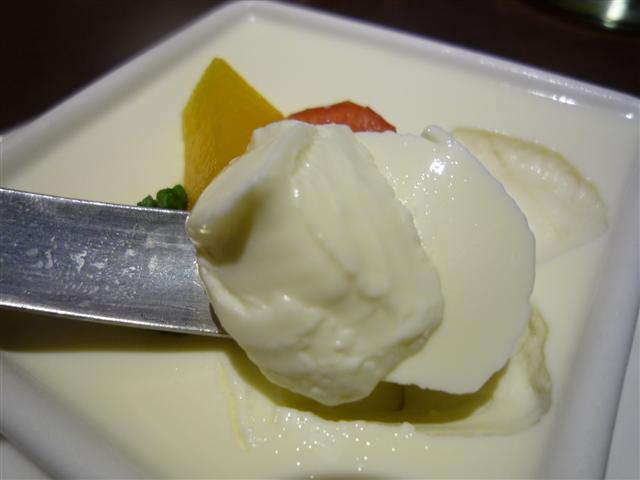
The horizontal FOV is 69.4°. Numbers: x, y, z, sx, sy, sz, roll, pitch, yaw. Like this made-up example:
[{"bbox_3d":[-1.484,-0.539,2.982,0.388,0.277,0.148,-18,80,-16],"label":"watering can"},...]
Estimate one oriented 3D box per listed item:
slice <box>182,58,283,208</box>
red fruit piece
[{"bbox_3d":[-0.022,-0.025,0.122,0.028,0.011,0.046,0,75,0],"label":"slice"},{"bbox_3d":[0.006,-0.025,0.123,0.030,0.012,0.026,0,62,0],"label":"red fruit piece"}]

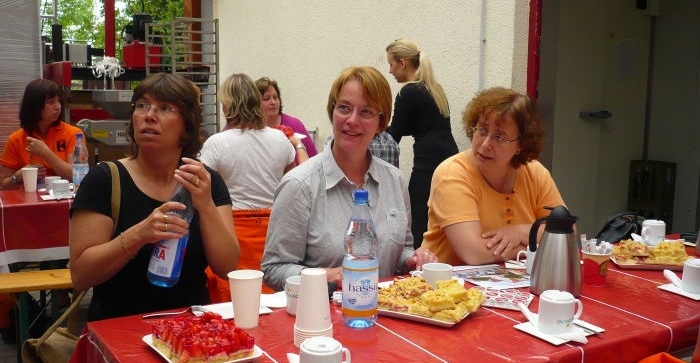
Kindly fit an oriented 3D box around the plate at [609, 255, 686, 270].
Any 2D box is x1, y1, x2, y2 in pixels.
[{"bbox_3d":[0.983,0.260,2.341,0.250,0.022,0.190,0,7,-3],"label":"plate"}]

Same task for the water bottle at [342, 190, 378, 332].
[{"bbox_3d":[0.029,0.184,1.684,0.086,0.326,0.086,1,7,0],"label":"water bottle"}]

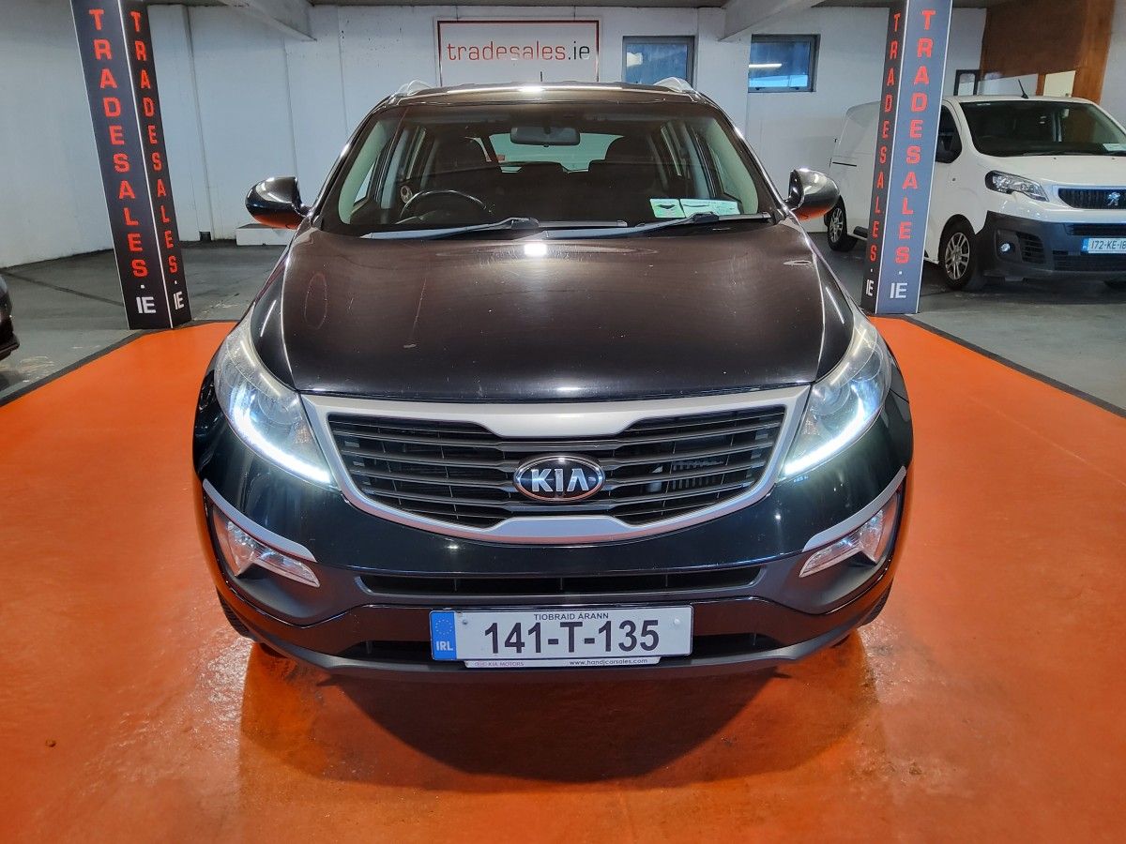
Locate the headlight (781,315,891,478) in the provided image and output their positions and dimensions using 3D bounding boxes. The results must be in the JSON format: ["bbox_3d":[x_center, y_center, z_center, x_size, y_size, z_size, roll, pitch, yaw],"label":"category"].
[{"bbox_3d":[0.614,-0.082,1.923,0.360,0.245,0.500,-1,18,-1],"label":"headlight"}]

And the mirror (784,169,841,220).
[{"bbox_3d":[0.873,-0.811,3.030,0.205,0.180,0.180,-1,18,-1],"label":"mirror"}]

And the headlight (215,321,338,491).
[{"bbox_3d":[-0.651,-0.056,1.895,0.360,0.245,0.500,-1,18,-1],"label":"headlight"}]

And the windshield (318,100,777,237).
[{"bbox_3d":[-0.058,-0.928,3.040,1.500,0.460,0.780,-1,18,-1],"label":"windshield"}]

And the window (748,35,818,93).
[{"bbox_3d":[3.317,-5.435,12.826,1.079,0.796,0.100,-1,18,-2],"label":"window"}]

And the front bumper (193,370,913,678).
[{"bbox_3d":[-0.010,0.203,1.902,1.800,0.510,0.600,-1,18,-1],"label":"front bumper"}]

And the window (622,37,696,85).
[{"bbox_3d":[1.442,-5.394,12.760,1.081,0.779,0.100,-1,18,-2],"label":"window"}]

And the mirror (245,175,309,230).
[{"bbox_3d":[-0.989,-0.774,2.990,0.210,0.180,0.180,-1,18,-1],"label":"mirror"}]

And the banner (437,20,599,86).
[{"bbox_3d":[-0.647,-5.329,12.609,2.395,1.200,0.050,-1,18,-2],"label":"banner"}]

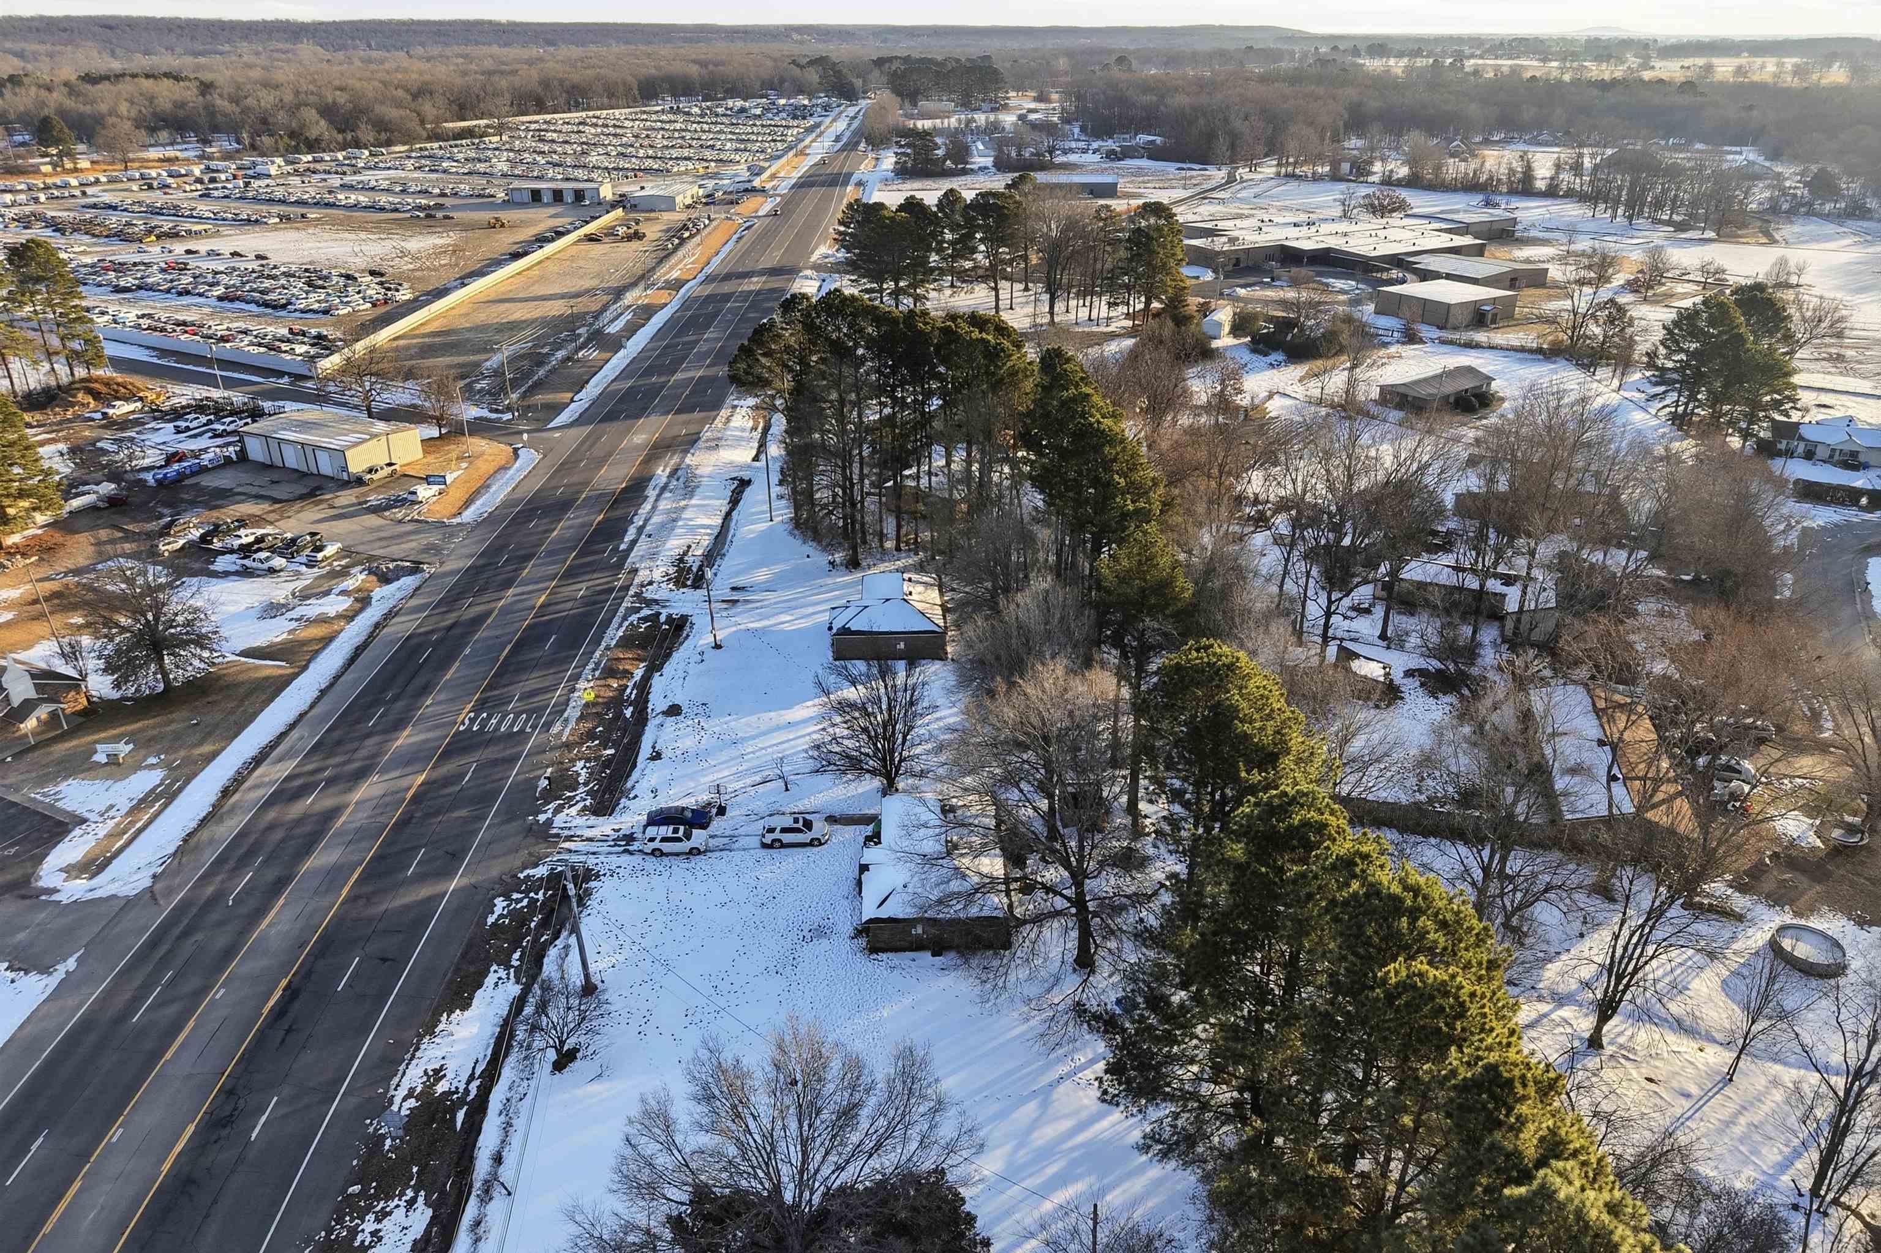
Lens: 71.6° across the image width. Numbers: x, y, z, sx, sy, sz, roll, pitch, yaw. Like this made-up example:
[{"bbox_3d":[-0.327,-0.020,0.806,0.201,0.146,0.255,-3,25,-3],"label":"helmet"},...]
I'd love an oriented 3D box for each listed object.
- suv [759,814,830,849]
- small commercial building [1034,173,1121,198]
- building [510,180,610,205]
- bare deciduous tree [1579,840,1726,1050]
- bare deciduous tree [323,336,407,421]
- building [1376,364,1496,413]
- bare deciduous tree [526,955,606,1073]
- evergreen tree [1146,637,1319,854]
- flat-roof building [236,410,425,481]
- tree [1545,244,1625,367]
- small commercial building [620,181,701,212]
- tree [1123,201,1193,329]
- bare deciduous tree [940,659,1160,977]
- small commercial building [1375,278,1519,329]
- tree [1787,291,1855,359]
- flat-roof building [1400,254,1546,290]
[{"bbox_3d":[-10.950,15.319,98.323,5.100,1.920,2.000,-2,25,-4],"label":"suv"},{"bbox_3d":[49.478,-162.066,479.810,30.500,7.000,14.000,0,24,0],"label":"small commercial building"},{"bbox_3d":[-134.100,-153.399,460.902,32.500,6.000,13.000,1,25,2],"label":"building"},{"bbox_3d":[40.100,18.549,74.517,7.800,13.800,7.800,0,25,0],"label":"bare deciduous tree"},{"bbox_3d":[-86.800,-37.314,196.523,11.500,12.500,11.300,0,25,0],"label":"bare deciduous tree"},{"bbox_3d":[81.400,-39.361,213.409,18.500,3.900,9.500,-18,30,-35],"label":"building"},{"bbox_3d":[-22.122,22.332,75.185,5.000,7.000,5.000,0,24,0],"label":"bare deciduous tree"},{"bbox_3d":[19.602,10.148,87.451,11.200,19.000,11.000,0,24,0],"label":"evergreen tree"},{"bbox_3d":[-85.050,-25.785,182.561,20.700,4.800,12.400,12,27,25],"label":"flat-roof building"},{"bbox_3d":[112.900,-56.589,229.169,12.800,20.500,12.600,0,25,0],"label":"tree"},{"bbox_3d":[-93.500,-145.360,442.021,16.000,5.500,32.000,0,25,0],"label":"small commercial building"},{"bbox_3d":[42.606,-70.918,256.277,13.580,24.200,13.580,0,25,0],"label":"tree"},{"bbox_3d":[8.052,12.838,80.343,13.800,20.000,13.500,0,24,0],"label":"bare deciduous tree"},{"bbox_3d":[106.774,-67.932,275.421,19.800,5.200,18.800,-15,28,-29],"label":"small commercial building"},{"bbox_3d":[156.783,-53.759,233.203,10.490,12.200,10.490,0,25,0],"label":"tree"},{"bbox_3d":[123.977,-82.742,304.679,24.500,5.300,24.000,-14,28,-28],"label":"flat-roof building"}]

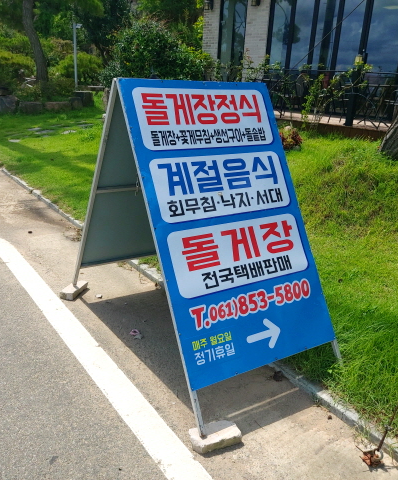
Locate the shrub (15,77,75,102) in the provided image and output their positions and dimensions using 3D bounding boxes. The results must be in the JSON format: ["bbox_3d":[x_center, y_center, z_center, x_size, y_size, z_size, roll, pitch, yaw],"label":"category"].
[{"bbox_3d":[-5.978,-5.861,18.000,2.250,0.950,1.300,-3,20,-17],"label":"shrub"}]

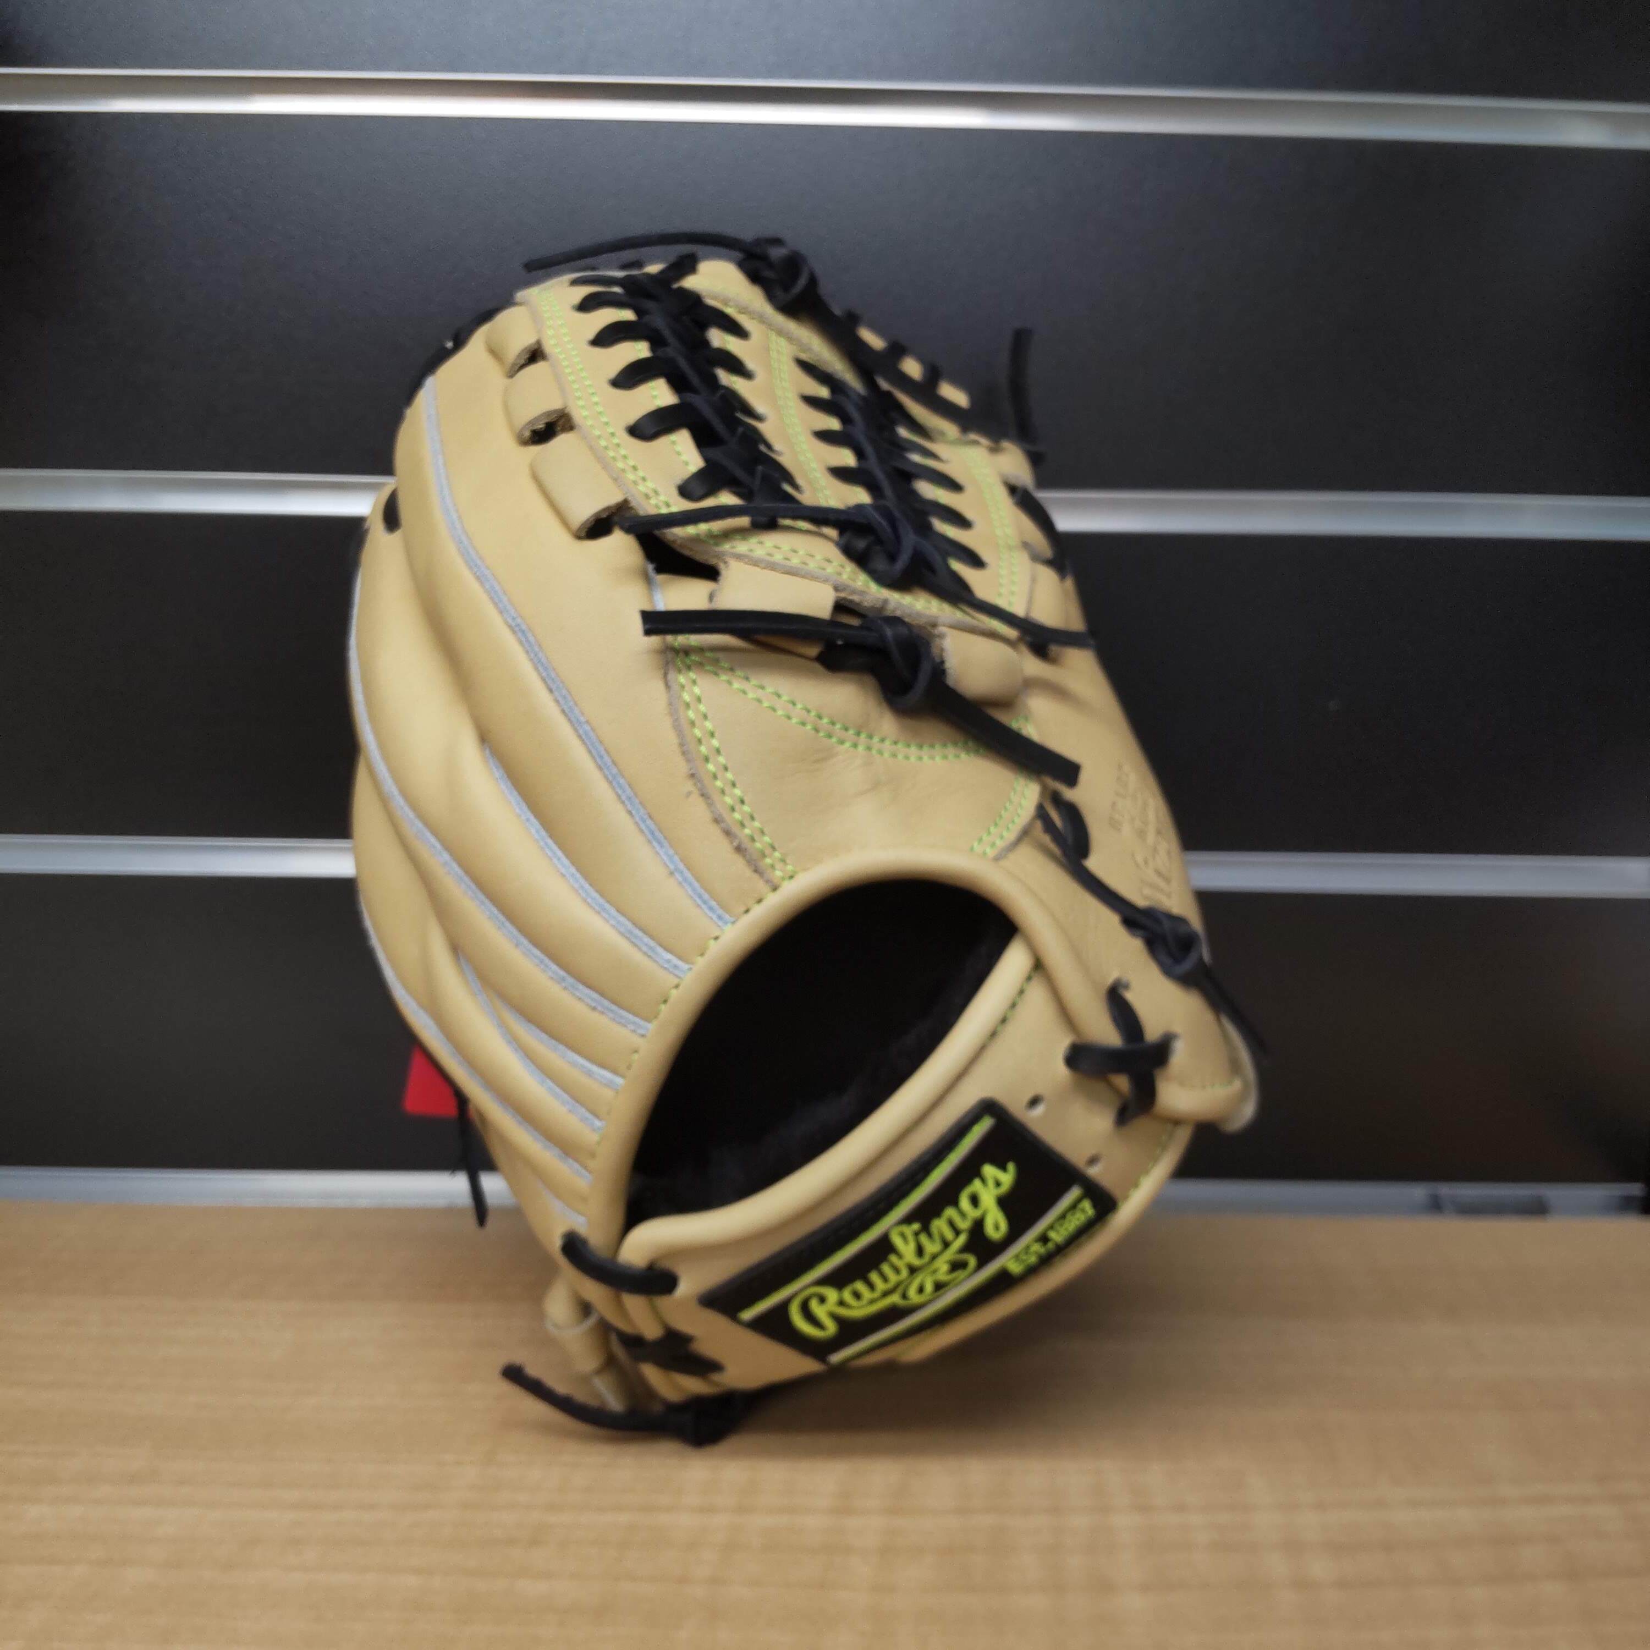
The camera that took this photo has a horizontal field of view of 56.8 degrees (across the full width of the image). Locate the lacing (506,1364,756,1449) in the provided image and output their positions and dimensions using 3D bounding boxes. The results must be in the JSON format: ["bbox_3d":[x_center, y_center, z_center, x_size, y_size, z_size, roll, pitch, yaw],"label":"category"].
[{"bbox_3d":[-0.043,0.129,0.344,0.056,0.015,0.018,4,12,13],"label":"lacing"}]

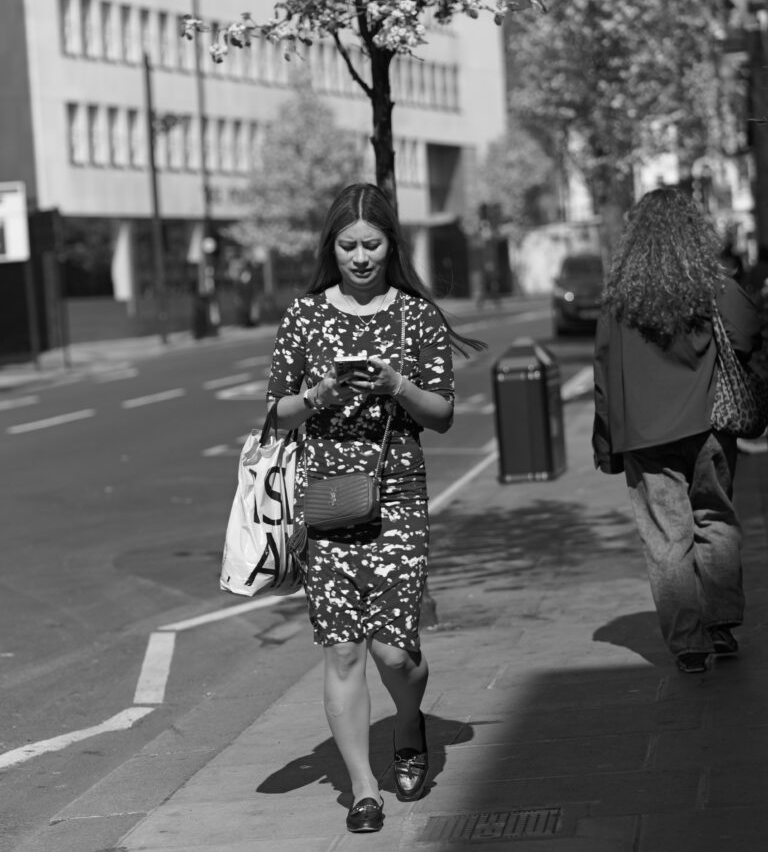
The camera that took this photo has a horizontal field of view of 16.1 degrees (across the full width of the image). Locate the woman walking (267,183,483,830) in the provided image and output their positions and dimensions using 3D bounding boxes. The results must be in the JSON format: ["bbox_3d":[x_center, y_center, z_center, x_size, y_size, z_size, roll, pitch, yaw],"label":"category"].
[{"bbox_3d":[-0.032,0.188,7.040,0.520,1.640,0.520,-3,3,4],"label":"woman walking"}]

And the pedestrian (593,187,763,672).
[{"bbox_3d":[1.022,-0.005,9.470,0.560,1.650,0.520,-3,3,6],"label":"pedestrian"}]

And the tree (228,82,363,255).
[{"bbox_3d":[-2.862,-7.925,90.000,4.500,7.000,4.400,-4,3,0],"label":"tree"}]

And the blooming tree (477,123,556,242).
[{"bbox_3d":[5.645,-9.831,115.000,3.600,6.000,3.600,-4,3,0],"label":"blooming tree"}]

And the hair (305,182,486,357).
[{"bbox_3d":[0.028,-0.403,7.000,0.440,0.450,0.250,-3,3,3],"label":"hair"}]

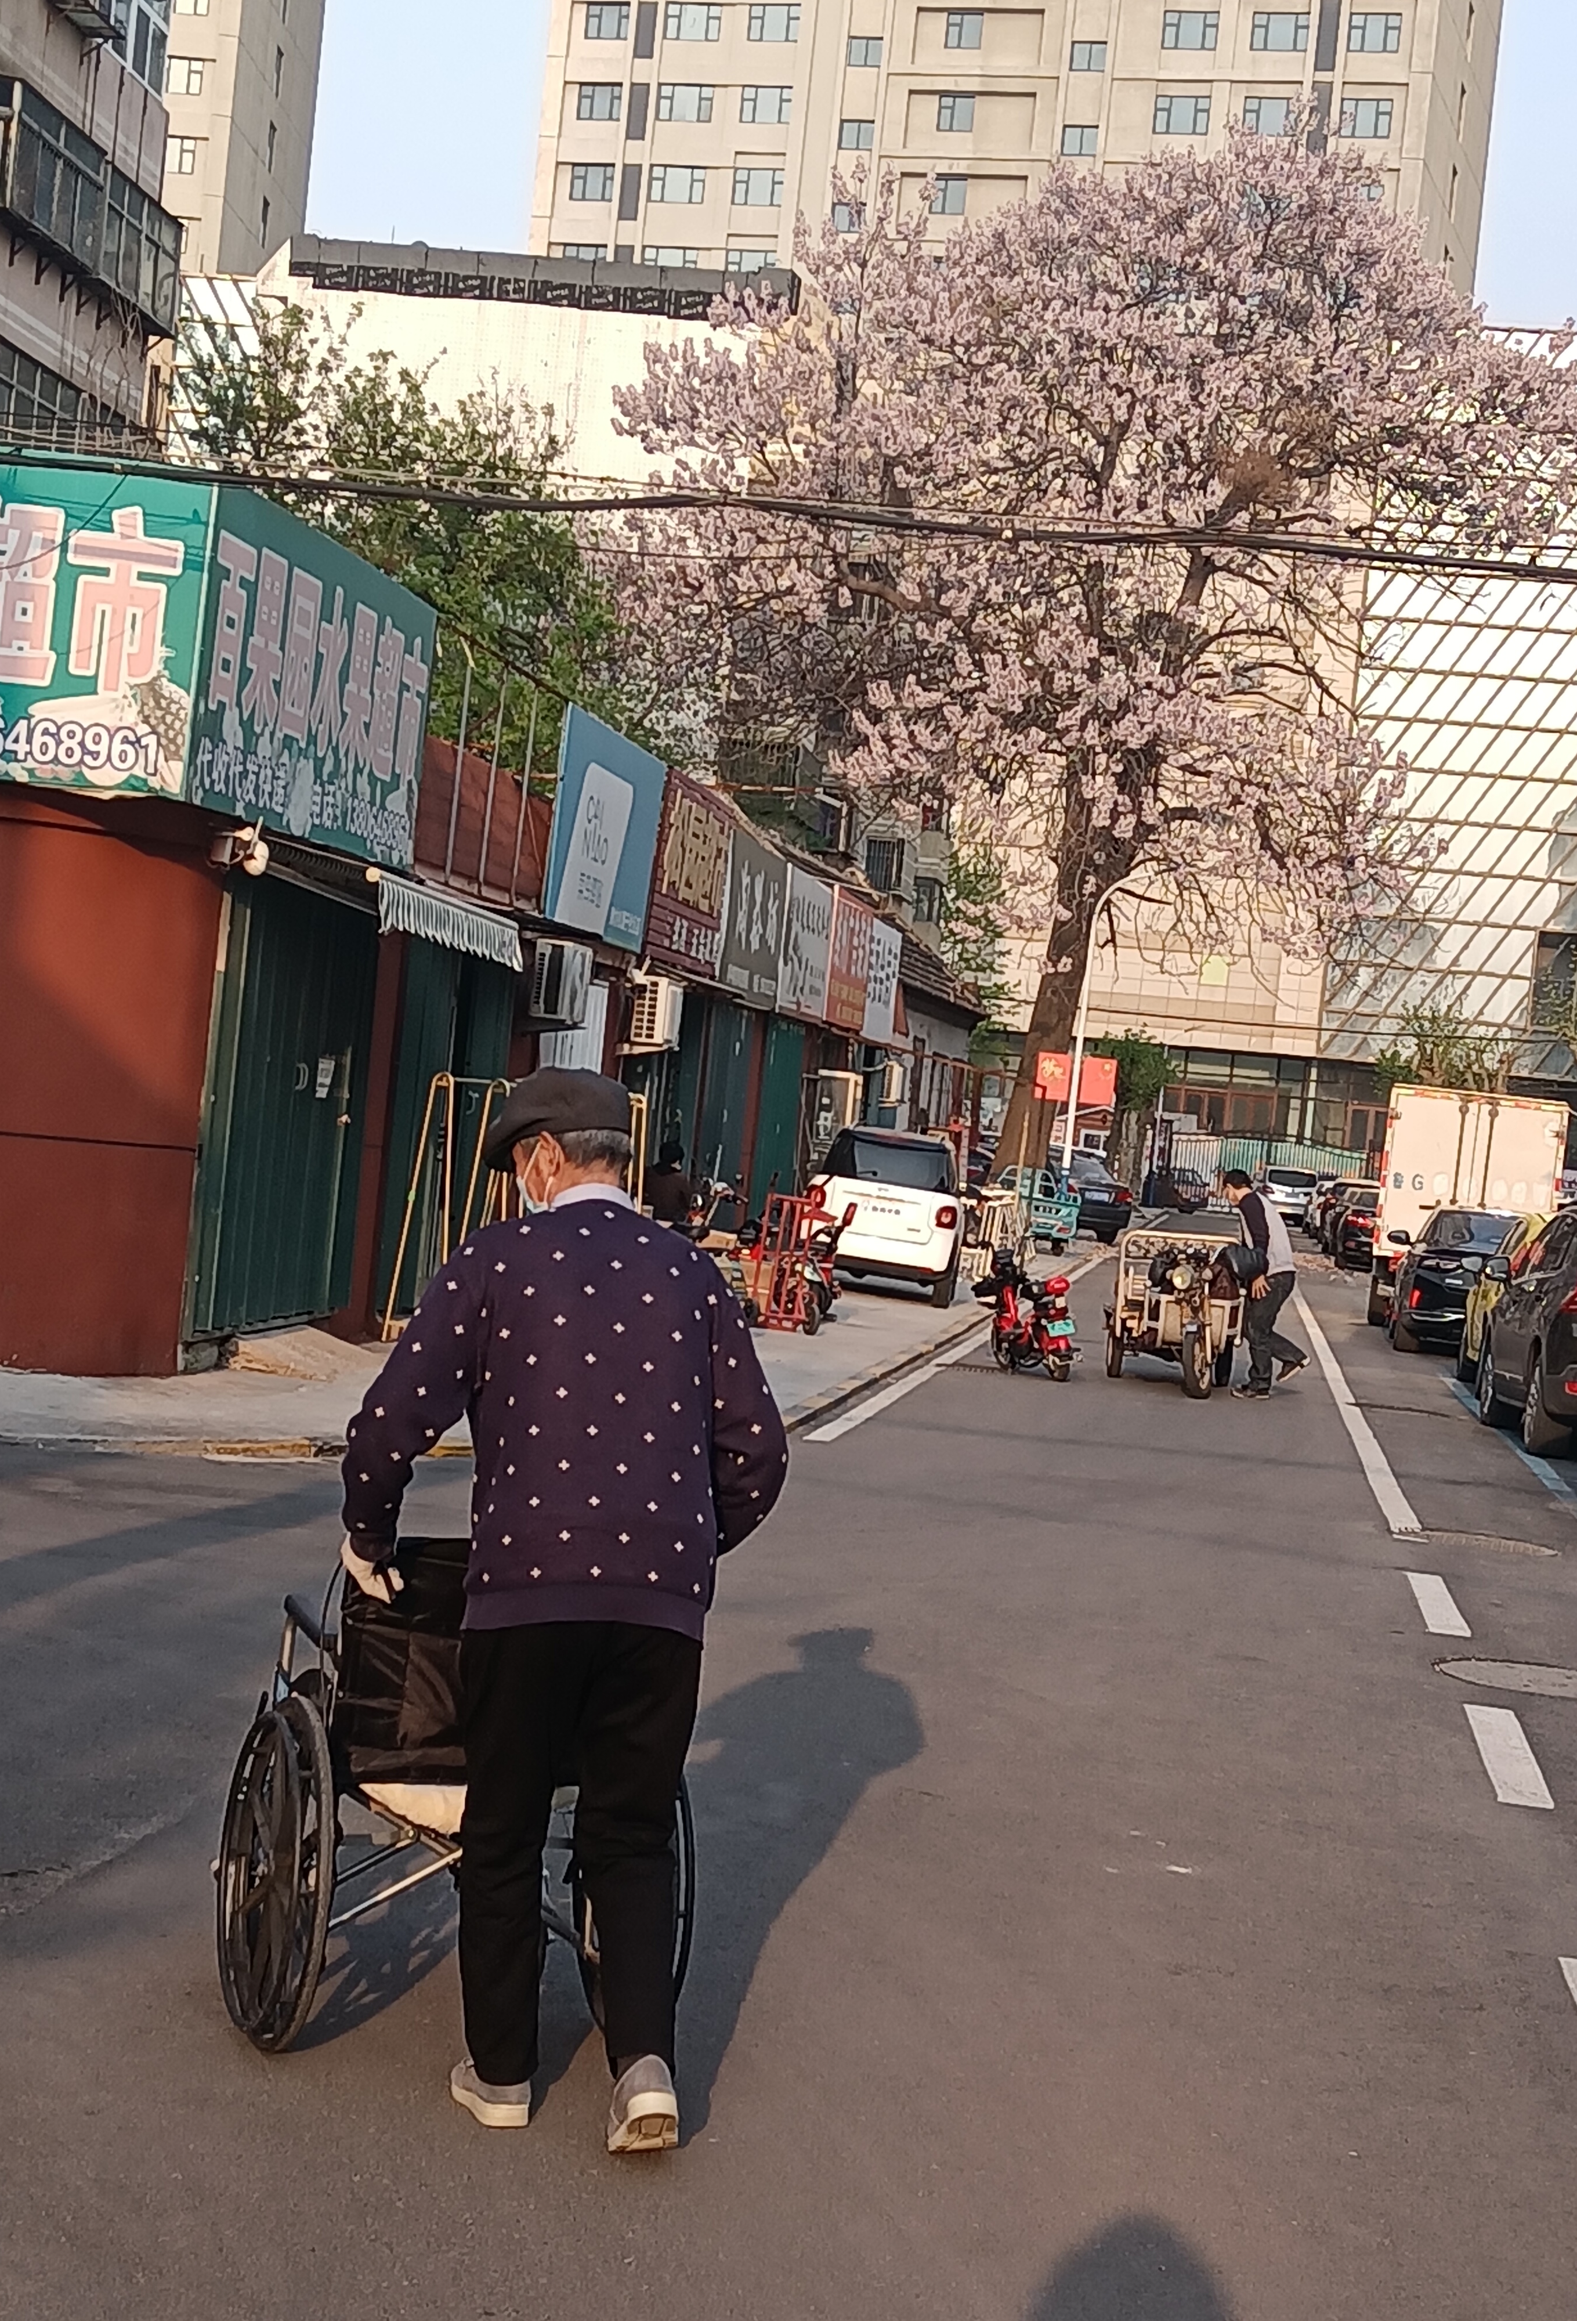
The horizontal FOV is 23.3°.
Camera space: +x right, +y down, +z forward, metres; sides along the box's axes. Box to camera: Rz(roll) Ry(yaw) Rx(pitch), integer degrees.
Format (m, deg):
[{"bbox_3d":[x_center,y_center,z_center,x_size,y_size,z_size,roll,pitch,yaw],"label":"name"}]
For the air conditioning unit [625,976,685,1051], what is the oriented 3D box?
[{"bbox_3d":[-1.107,-1.244,32.134,0.290,0.550,0.800,5,1,7],"label":"air conditioning unit"}]

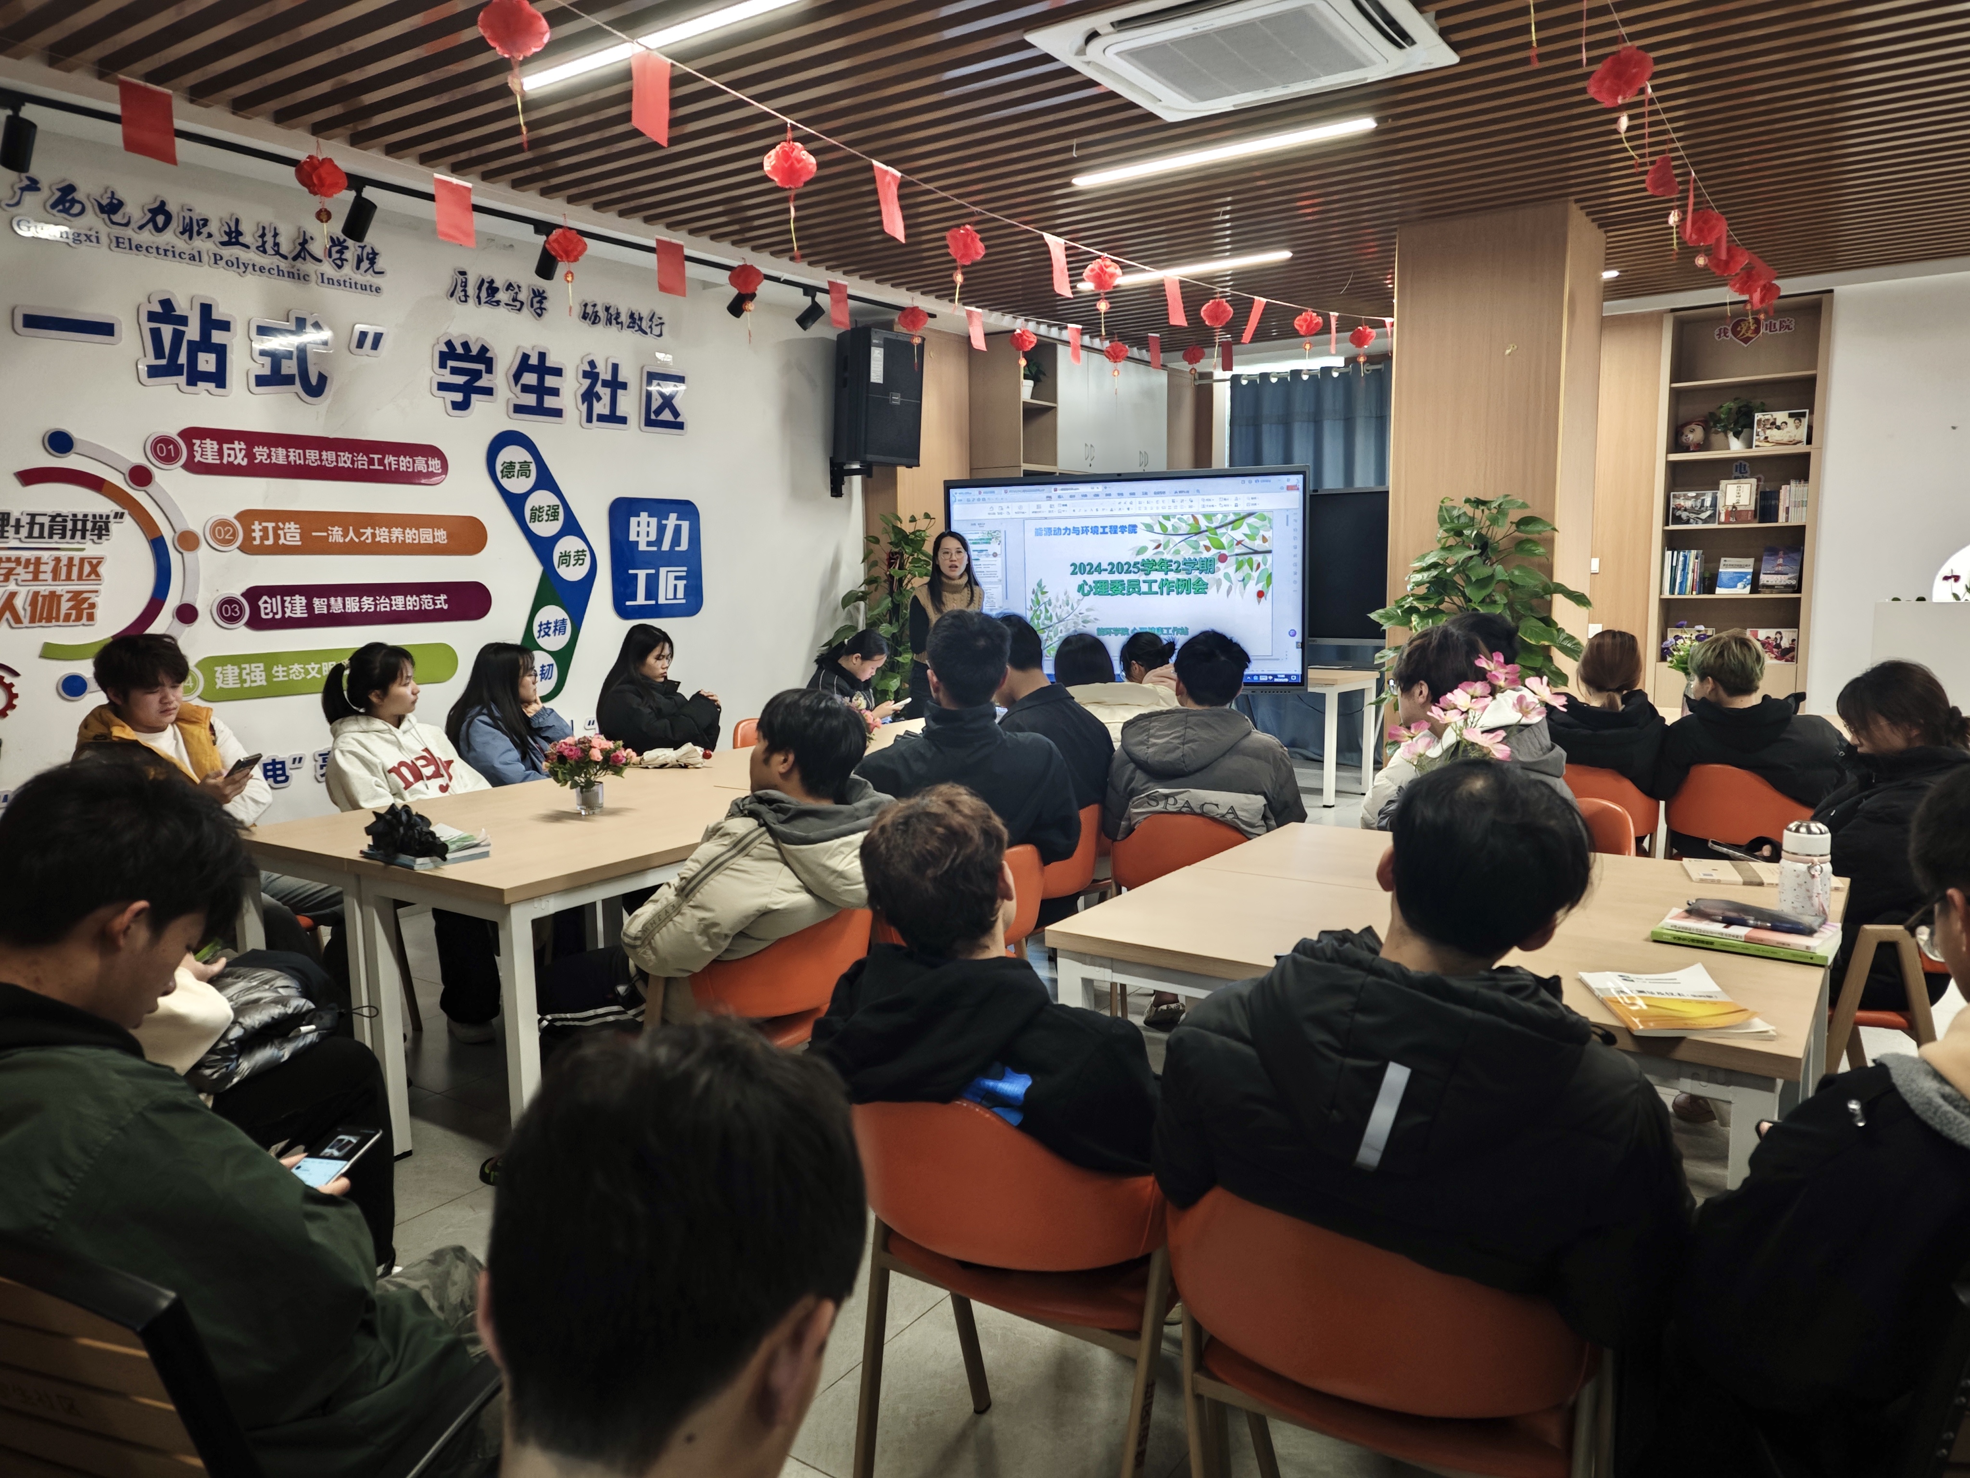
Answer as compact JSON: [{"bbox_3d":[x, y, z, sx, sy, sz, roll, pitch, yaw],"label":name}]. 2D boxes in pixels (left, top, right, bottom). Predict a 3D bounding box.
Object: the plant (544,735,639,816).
[{"bbox_3d":[-1.087,0.097,3.655,0.250,0.225,0.240,-3,8,-17],"label":"plant"}]

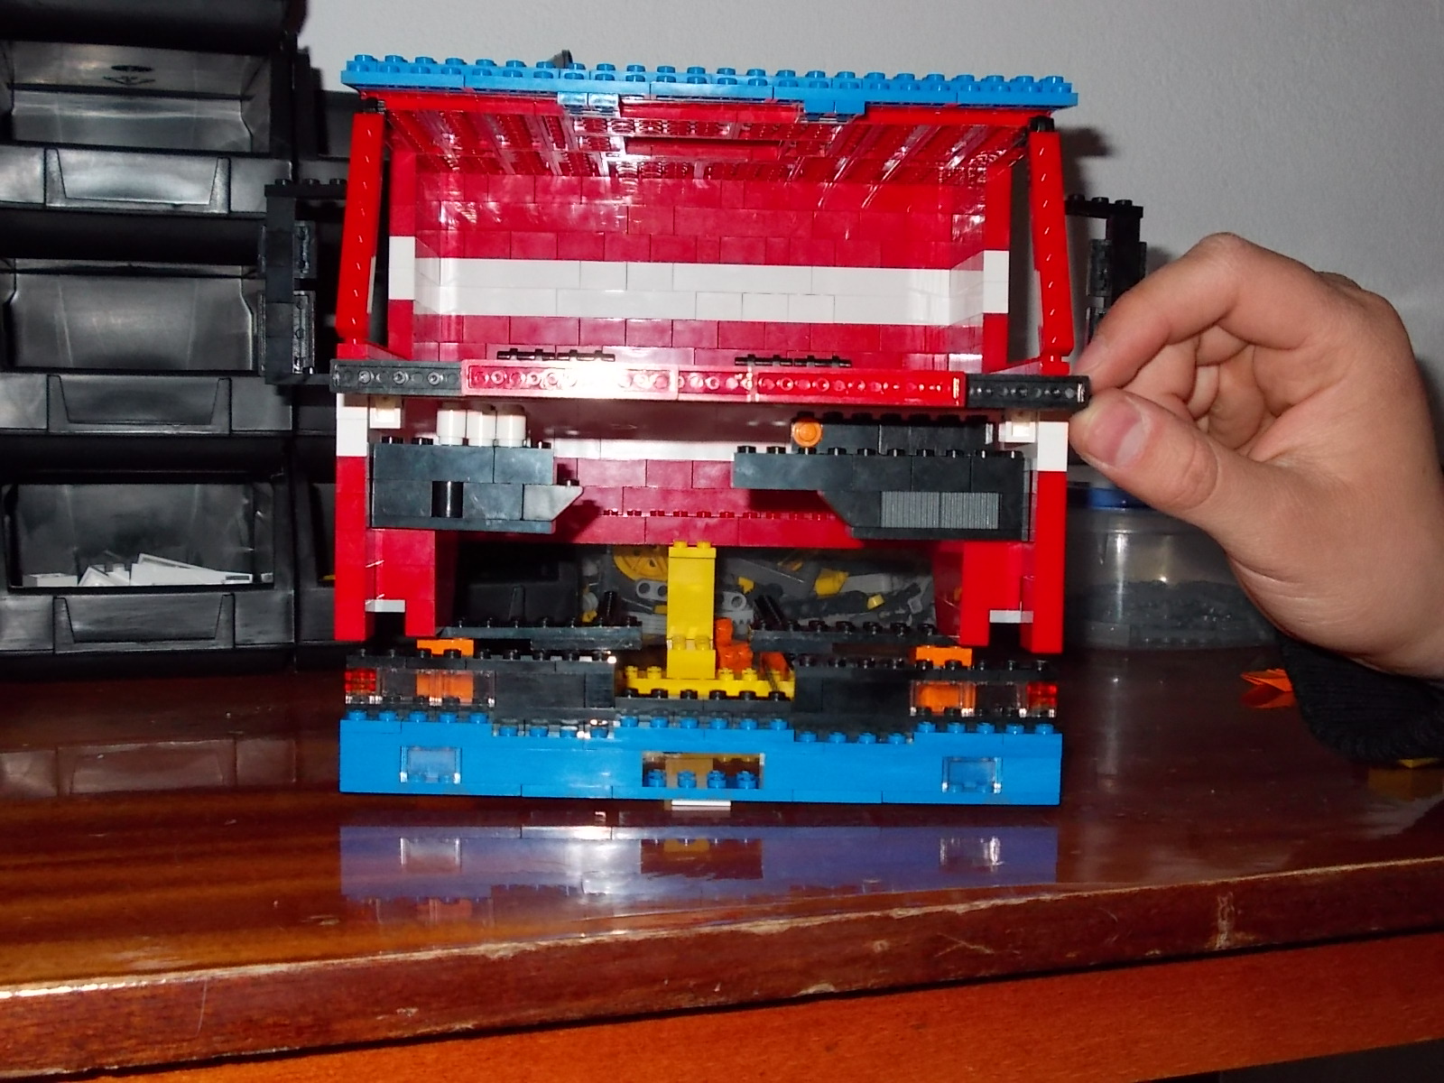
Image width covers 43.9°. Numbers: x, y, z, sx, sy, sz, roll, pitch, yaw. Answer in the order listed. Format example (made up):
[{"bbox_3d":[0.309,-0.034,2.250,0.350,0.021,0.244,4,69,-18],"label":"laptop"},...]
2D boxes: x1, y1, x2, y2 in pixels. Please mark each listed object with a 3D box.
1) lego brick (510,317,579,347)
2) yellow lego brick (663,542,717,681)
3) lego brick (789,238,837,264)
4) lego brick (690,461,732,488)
[{"bbox_3d":[-0.061,-0.073,0.622,0.024,0.010,0.008,1,3,-1],"label":"lego brick"},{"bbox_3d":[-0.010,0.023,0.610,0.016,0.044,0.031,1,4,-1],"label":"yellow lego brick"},{"bbox_3d":[0.031,-0.100,0.622,0.016,0.010,0.008,1,4,-1],"label":"lego brick"},{"bbox_3d":[-0.002,-0.024,0.626,0.016,0.010,0.008,1,3,-1],"label":"lego brick"}]

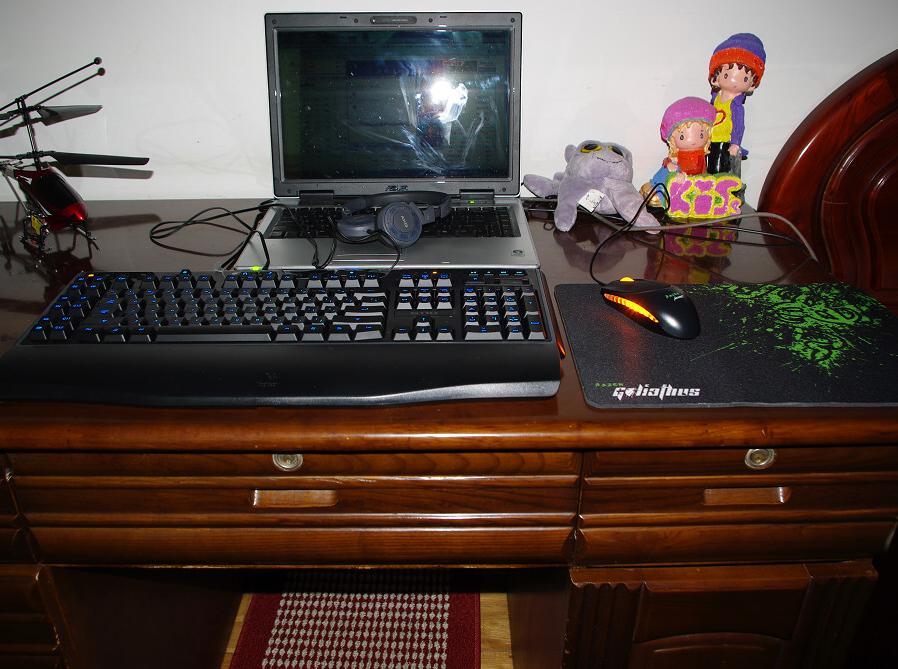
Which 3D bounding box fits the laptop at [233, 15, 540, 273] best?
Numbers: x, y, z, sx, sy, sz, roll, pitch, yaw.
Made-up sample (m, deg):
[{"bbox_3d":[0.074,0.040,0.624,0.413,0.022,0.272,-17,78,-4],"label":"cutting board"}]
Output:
[{"bbox_3d":[-0.070,-0.237,0.916,0.337,0.267,0.312,0,28,0],"label":"laptop"}]

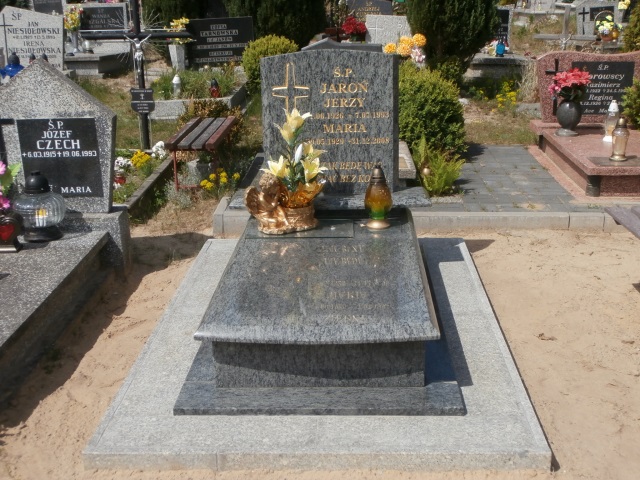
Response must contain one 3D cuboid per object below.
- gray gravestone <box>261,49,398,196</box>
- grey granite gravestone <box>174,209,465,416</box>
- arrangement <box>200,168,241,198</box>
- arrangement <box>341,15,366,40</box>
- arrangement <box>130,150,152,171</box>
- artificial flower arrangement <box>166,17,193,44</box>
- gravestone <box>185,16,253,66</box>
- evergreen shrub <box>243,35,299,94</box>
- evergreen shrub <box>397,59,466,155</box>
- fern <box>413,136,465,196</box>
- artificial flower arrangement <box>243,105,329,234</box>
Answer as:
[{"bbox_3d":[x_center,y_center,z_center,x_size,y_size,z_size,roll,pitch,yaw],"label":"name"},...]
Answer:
[{"bbox_3d":[0.052,-0.621,4.563,0.695,0.758,0.099,-1,16,3],"label":"gray gravestone"},{"bbox_3d":[0.034,0.230,3.822,1.004,0.248,1.803,-1,16,3],"label":"grey granite gravestone"},{"bbox_3d":[-0.686,-0.389,5.991,0.277,0.211,0.213,-1,16,3],"label":"arrangement"},{"bbox_3d":[0.529,-3.299,13.525,0.389,0.394,0.284,-1,16,3],"label":"arrangement"},{"bbox_3d":[-1.382,-0.611,6.728,0.172,0.165,0.156,-1,16,3],"label":"arrangement"},{"bbox_3d":[-1.763,-2.616,10.867,0.315,0.334,0.241,-1,16,3],"label":"artificial flower arrangement"},{"bbox_3d":[-1.260,-2.531,11.136,0.841,0.611,0.099,-3,16,-5],"label":"gravestone"},{"bbox_3d":[-0.602,-2.094,10.597,0.684,0.802,0.684,-1,16,3],"label":"evergreen shrub"},{"bbox_3d":[0.810,-0.980,6.712,0.653,0.769,0.653,-1,16,3],"label":"evergreen shrub"},{"bbox_3d":[0.787,-0.494,5.774,0.344,0.364,0.344,-1,16,3],"label":"fern"},{"bbox_3d":[-0.172,-0.349,4.319,0.409,0.607,0.241,-1,16,3],"label":"artificial flower arrangement"}]

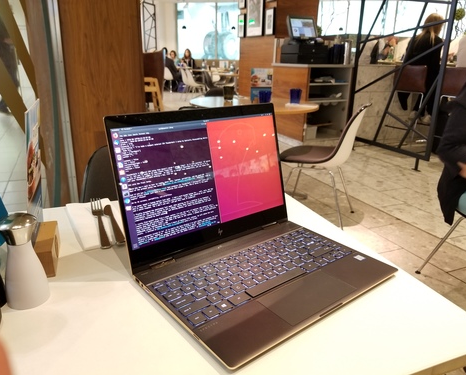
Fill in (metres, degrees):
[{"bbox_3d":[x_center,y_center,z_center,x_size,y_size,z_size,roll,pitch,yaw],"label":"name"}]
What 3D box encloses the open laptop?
[{"bbox_3d":[0.033,0.018,0.520,0.307,0.225,0.279,-13,22,-36],"label":"open laptop"}]

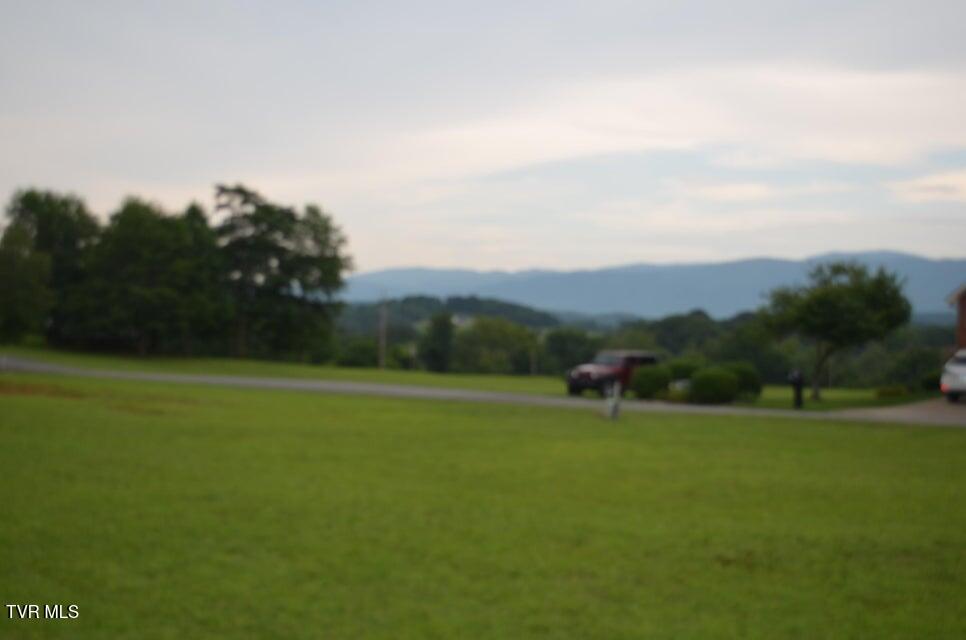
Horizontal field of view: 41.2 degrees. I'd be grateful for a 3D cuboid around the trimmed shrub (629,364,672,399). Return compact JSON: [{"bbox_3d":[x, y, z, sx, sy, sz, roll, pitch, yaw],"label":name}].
[{"bbox_3d":[6.620,2.436,50.500,1.650,1.375,1.650,1,0,0],"label":"trimmed shrub"}]

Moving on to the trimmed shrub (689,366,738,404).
[{"bbox_3d":[8.876,2.522,49.500,1.925,1.463,1.900,1,0,0],"label":"trimmed shrub"}]

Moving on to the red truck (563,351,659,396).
[{"bbox_3d":[5.400,2.110,51.500,1.880,1.830,4.500,1,0,36],"label":"red truck"}]

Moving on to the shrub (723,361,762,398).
[{"bbox_3d":[10.337,2.384,51.500,1.723,1.522,1.700,1,0,0],"label":"shrub"}]

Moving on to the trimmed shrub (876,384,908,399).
[{"bbox_3d":[16.407,2.865,51.500,1.282,0.561,1.100,1,0,0],"label":"trimmed shrub"}]

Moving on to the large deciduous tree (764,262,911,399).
[{"bbox_3d":[15.444,0.479,56.000,6.361,5.969,6.300,1,0,0],"label":"large deciduous tree"}]

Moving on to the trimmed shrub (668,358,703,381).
[{"bbox_3d":[8.387,2.372,53.500,1.582,1.540,1.600,1,0,0],"label":"trimmed shrub"}]

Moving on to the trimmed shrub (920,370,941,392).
[{"bbox_3d":[18.493,2.536,53.000,0.990,0.907,1.100,1,0,0],"label":"trimmed shrub"}]

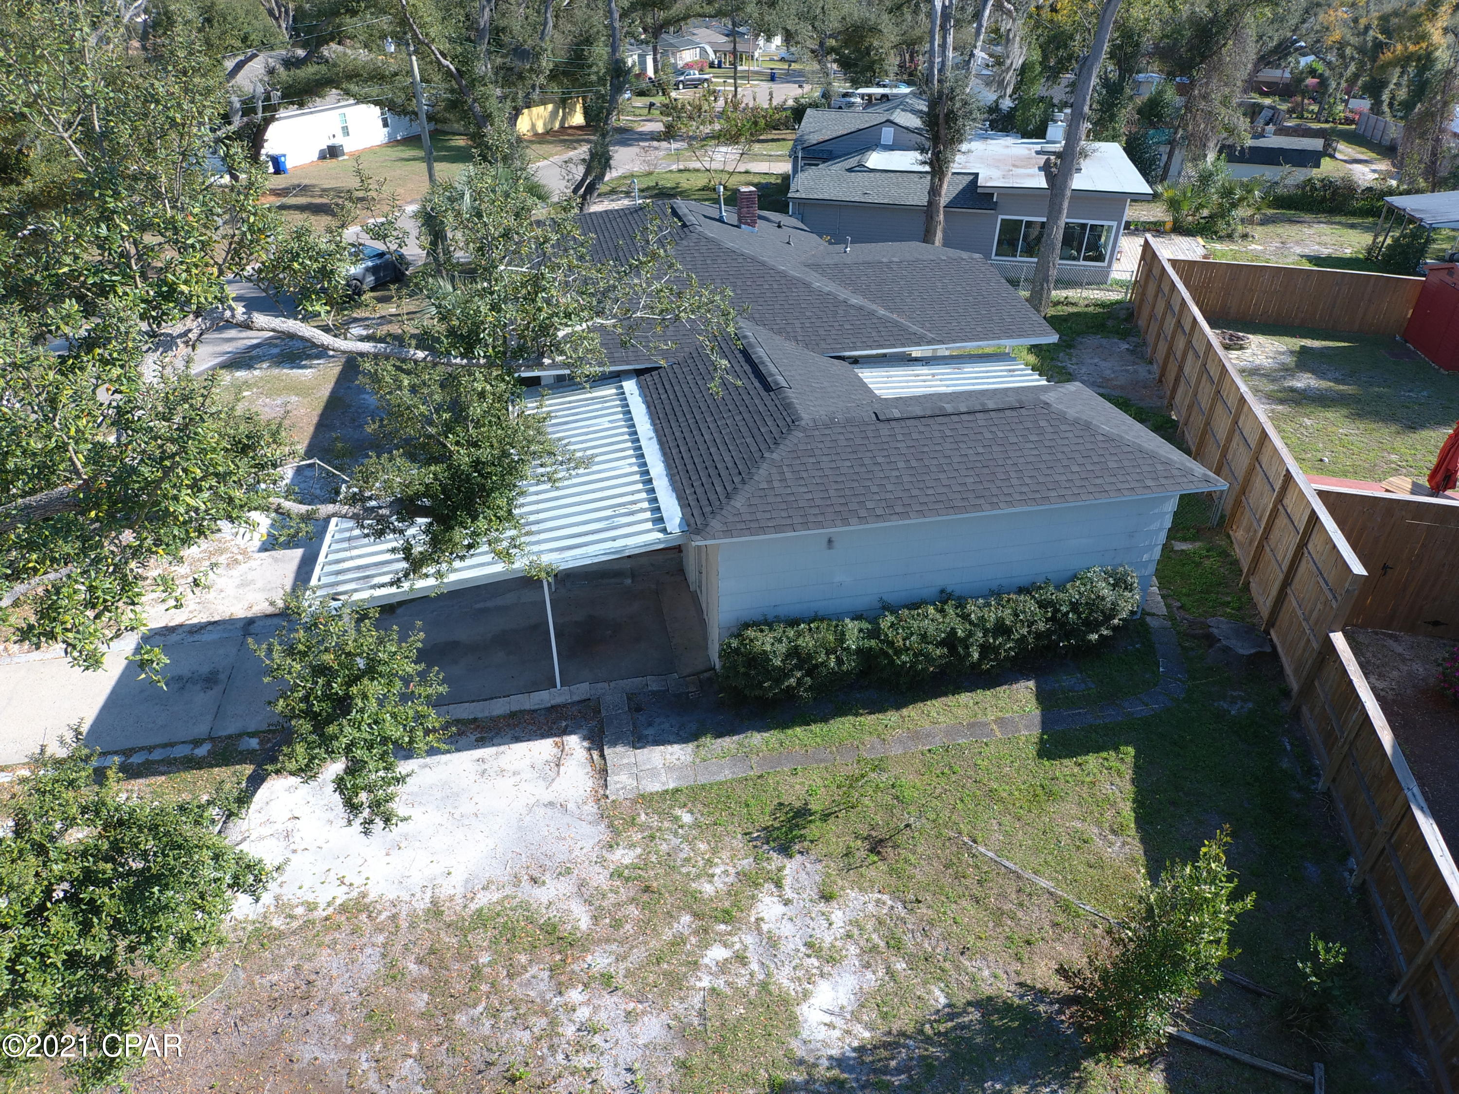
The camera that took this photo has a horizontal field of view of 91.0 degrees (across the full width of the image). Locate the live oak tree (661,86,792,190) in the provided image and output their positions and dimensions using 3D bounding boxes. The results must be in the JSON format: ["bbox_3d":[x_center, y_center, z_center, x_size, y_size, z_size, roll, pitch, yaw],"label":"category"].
[{"bbox_3d":[-0.064,-24.271,42.833,7.600,5.500,6.800,1,36,0],"label":"live oak tree"}]

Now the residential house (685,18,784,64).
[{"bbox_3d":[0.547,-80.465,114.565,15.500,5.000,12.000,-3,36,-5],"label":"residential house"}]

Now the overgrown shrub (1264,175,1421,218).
[{"bbox_3d":[33.873,-19.532,39.852,7.426,1.900,1.900,11,37,14],"label":"overgrown shrub"}]

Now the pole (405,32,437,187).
[{"bbox_3d":[-17.095,-23.711,39.802,0.340,8.000,0.340,1,36,0],"label":"pole"}]

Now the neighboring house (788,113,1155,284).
[{"bbox_3d":[10.628,-18.134,35.207,14.300,4.600,16.200,6,36,7],"label":"neighboring house"}]

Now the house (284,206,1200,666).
[{"bbox_3d":[-0.286,-5.941,18.644,14.600,3.850,20.550,-6,36,-9],"label":"house"}]

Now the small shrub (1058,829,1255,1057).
[{"bbox_3d":[3.836,3.607,6.544,1.500,2.050,1.450,1,36,0],"label":"small shrub"}]

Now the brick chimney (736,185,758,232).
[{"bbox_3d":[0.498,-10.023,21.402,0.620,1.293,0.550,-6,36,-9],"label":"brick chimney"}]

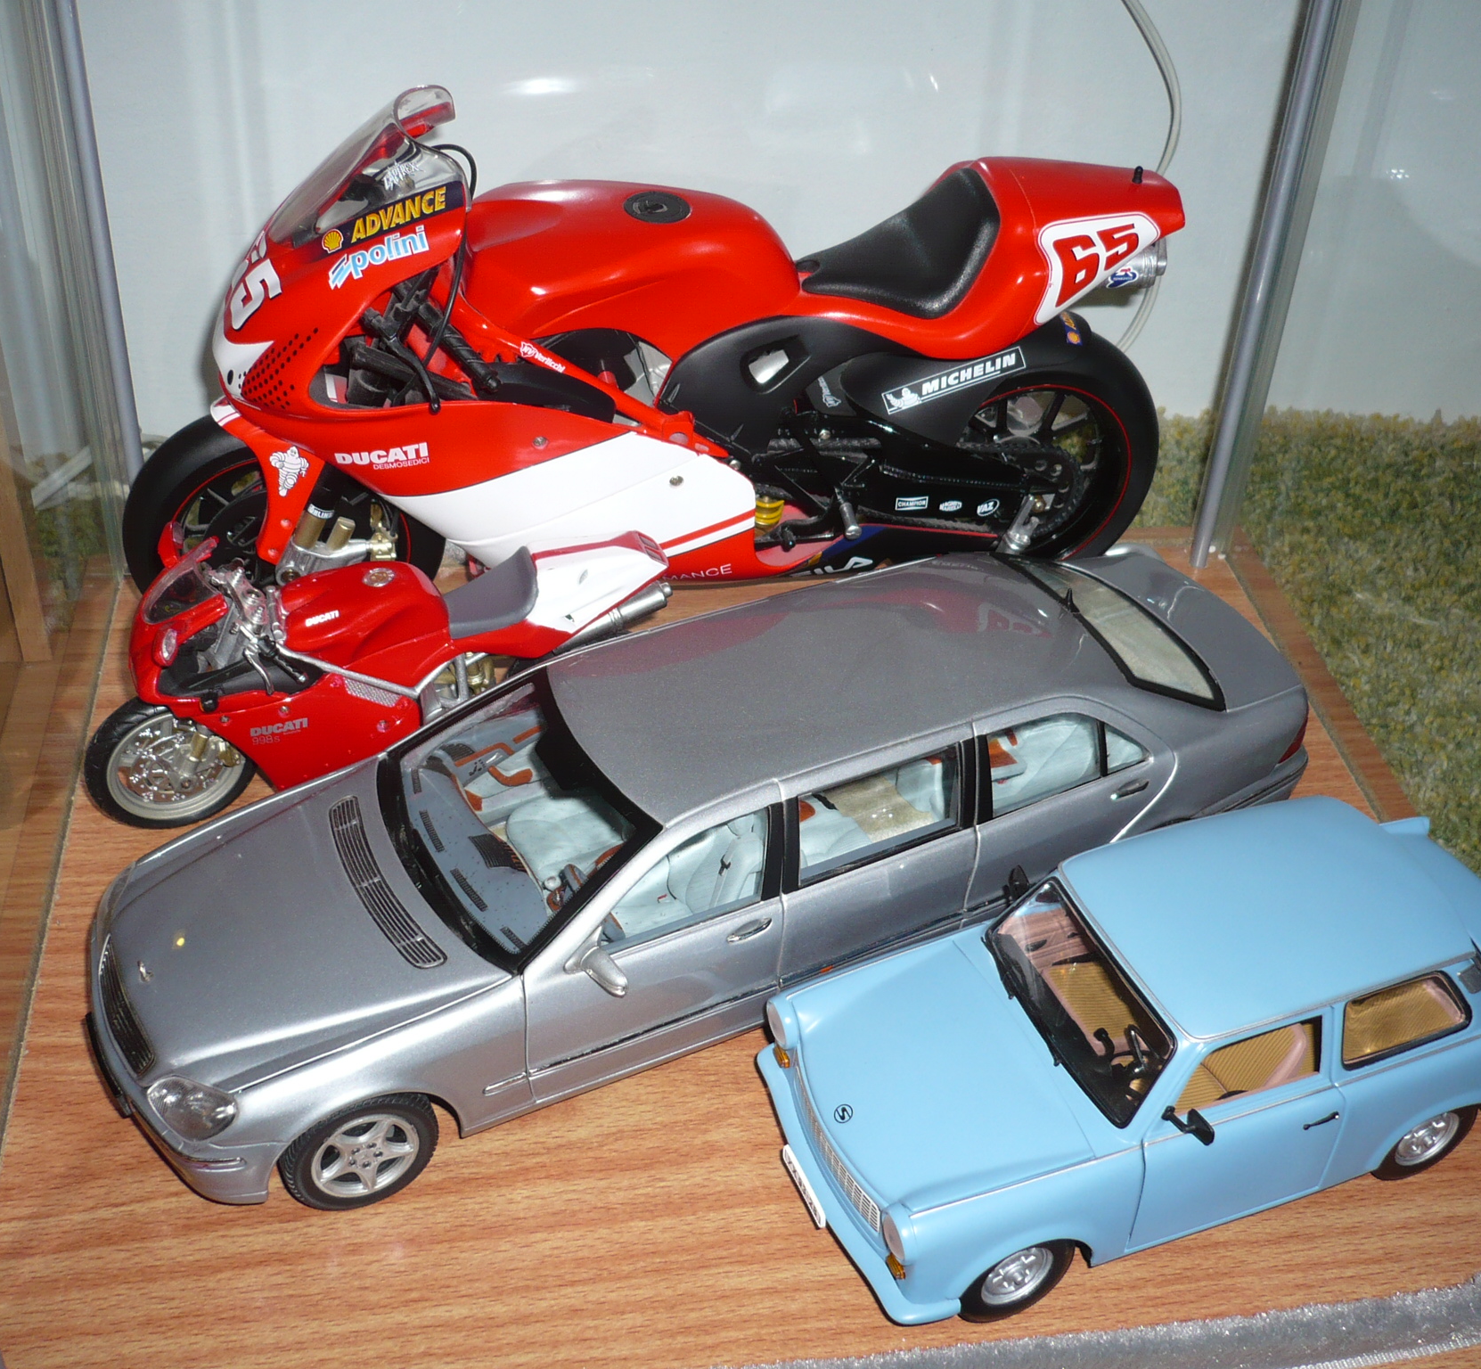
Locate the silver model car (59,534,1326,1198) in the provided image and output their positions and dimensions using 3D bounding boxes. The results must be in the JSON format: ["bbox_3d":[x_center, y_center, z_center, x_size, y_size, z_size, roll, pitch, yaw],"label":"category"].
[{"bbox_3d":[-0.001,0.033,0.499,0.342,0.081,0.111,-16,41,-24],"label":"silver model car"}]

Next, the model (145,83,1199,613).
[{"bbox_3d":[-0.021,-0.096,0.574,0.343,0.193,0.115,-6,38,-12],"label":"model"}]

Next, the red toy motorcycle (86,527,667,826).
[{"bbox_3d":[-0.102,-0.004,0.529,0.170,0.095,0.058,-8,39,-14],"label":"red toy motorcycle"}]

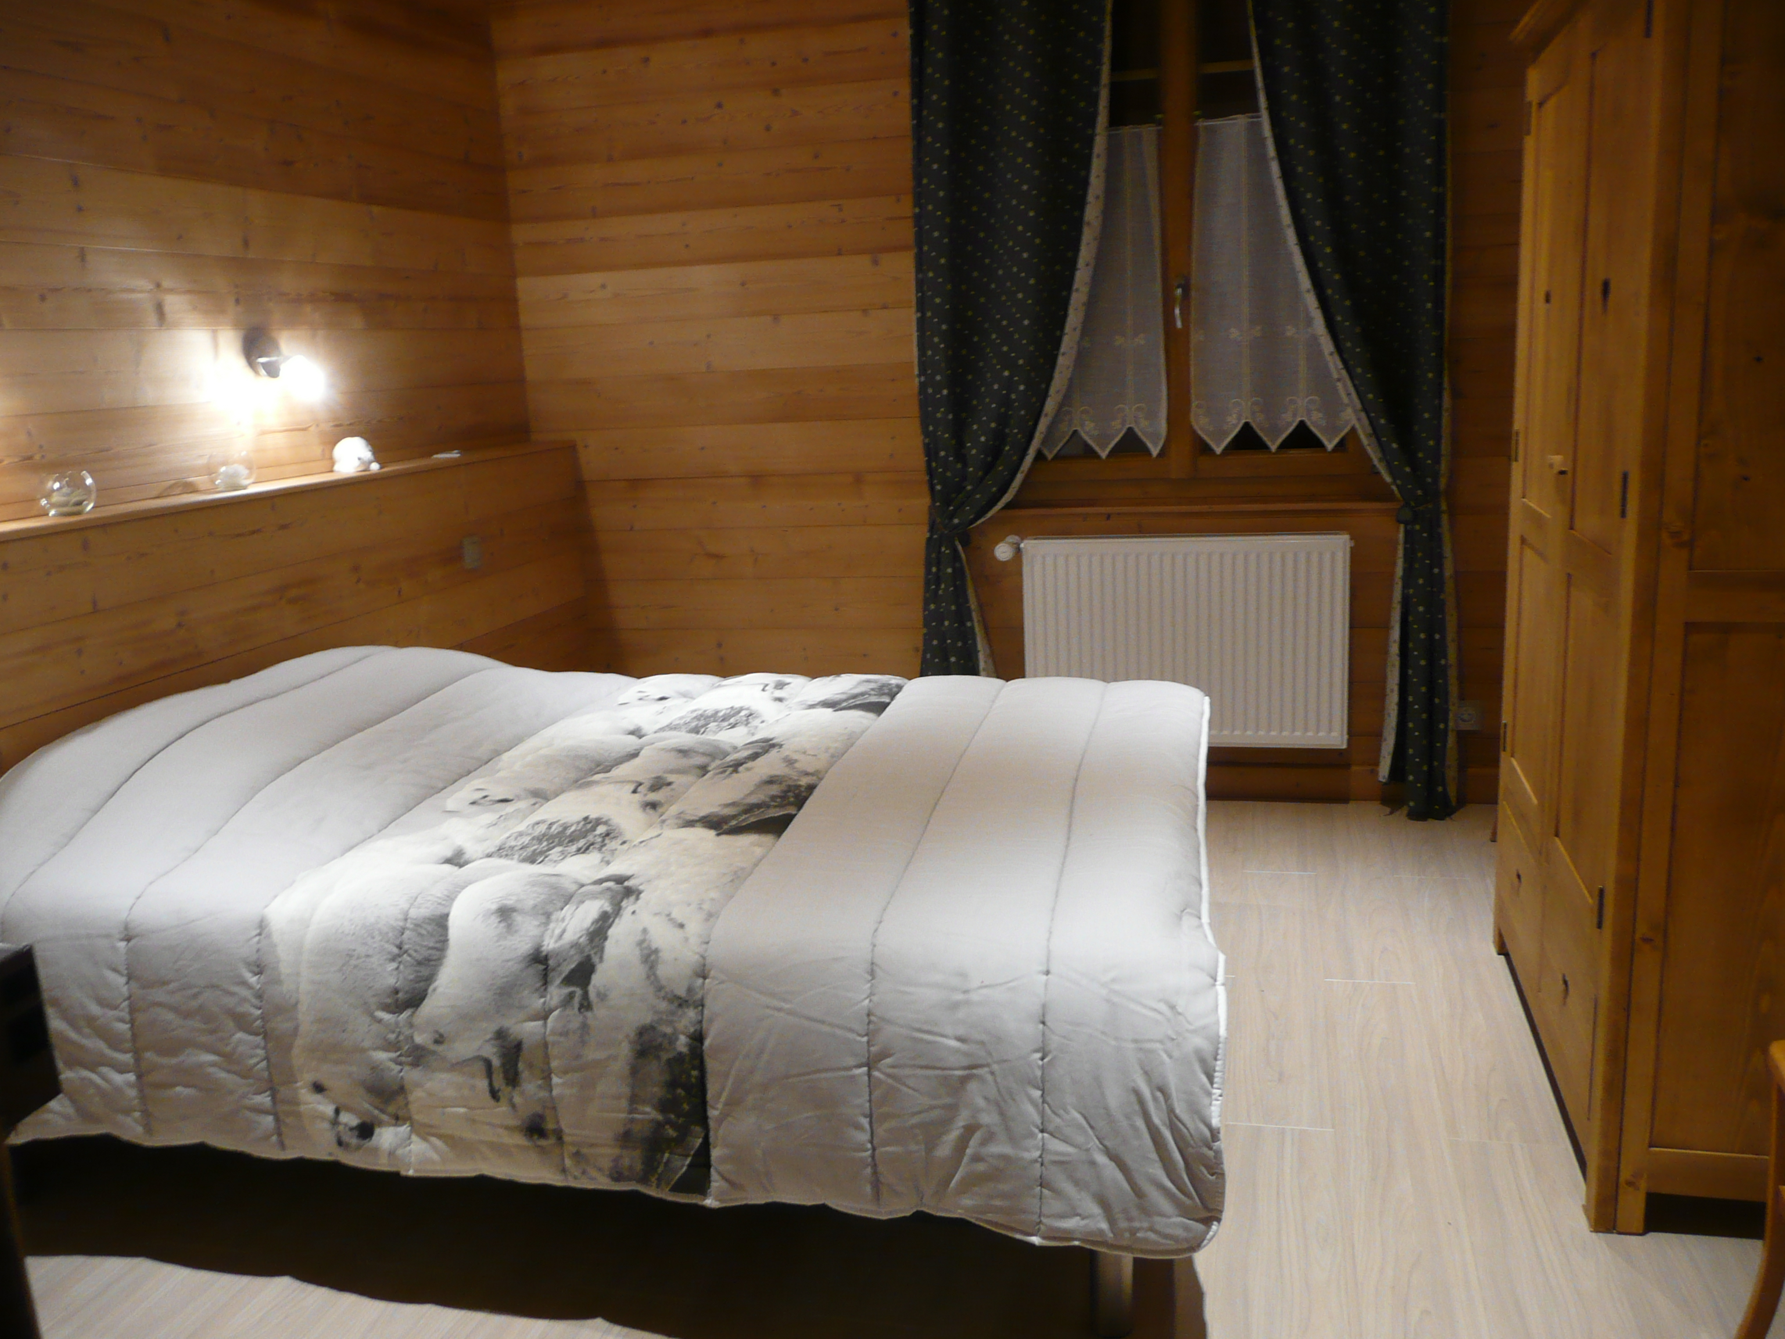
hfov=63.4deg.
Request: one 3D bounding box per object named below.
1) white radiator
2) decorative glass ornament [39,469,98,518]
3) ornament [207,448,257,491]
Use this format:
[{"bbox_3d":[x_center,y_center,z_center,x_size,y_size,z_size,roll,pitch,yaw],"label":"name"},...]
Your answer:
[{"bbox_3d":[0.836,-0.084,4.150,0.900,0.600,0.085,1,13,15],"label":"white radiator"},{"bbox_3d":[-1.590,-0.339,2.785,0.098,0.084,0.098,1,13,15],"label":"decorative glass ornament"},{"bbox_3d":[-1.470,-0.444,3.221,0.099,0.087,0.099,1,13,15],"label":"ornament"}]

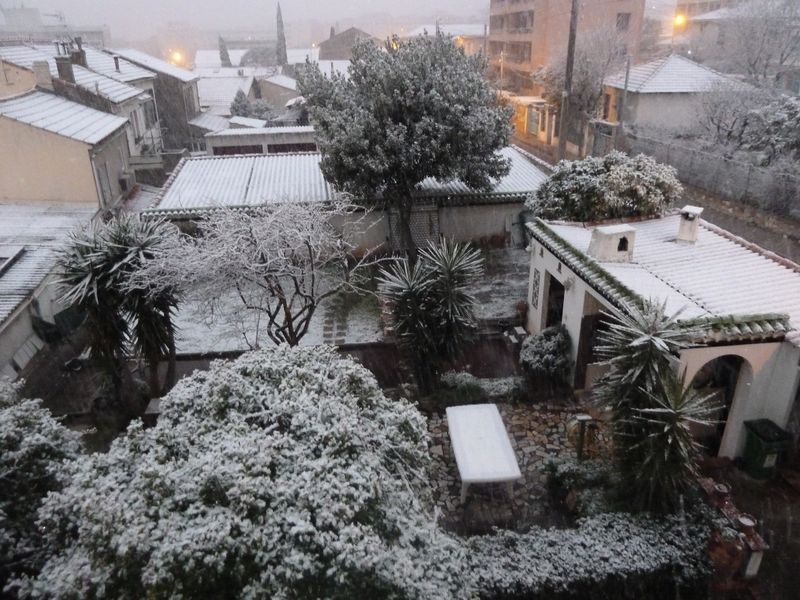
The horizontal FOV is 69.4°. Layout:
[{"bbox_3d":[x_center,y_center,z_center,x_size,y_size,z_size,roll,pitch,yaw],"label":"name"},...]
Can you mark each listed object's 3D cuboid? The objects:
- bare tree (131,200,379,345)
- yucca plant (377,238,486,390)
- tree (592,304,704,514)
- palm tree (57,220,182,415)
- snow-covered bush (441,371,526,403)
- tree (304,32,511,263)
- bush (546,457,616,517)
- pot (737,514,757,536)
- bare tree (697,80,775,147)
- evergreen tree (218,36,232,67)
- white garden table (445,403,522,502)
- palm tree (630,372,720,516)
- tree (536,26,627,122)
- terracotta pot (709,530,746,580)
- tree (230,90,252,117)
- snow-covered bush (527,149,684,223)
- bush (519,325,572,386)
[{"bbox_3d":[-3.343,-0.389,12.868,4.900,3.400,4.100,-7,23,-14],"label":"bare tree"},{"bbox_3d":[0.690,0.510,13.044,2.150,3.550,2.000,0,23,3],"label":"yucca plant"},{"bbox_3d":[4.168,1.950,9.588,1.700,3.600,1.600,9,25,25],"label":"tree"},{"bbox_3d":[-6.527,0.415,13.518,2.400,4.100,2.100,-13,25,-26],"label":"palm tree"},{"bbox_3d":[1.968,1.978,13.553,1.900,0.500,0.750,-1,22,0],"label":"snow-covered bush"},{"bbox_3d":[0.311,-4.826,19.627,6.500,7.400,6.200,-1,22,1],"label":"tree"},{"bbox_3d":[3.180,3.318,10.060,1.100,0.750,0.950,7,24,20],"label":"bush"},{"bbox_3d":[5.357,3.493,8.902,0.230,0.190,0.230,14,27,34],"label":"pot"},{"bbox_3d":[16.340,-8.885,27.818,3.300,3.300,3.100,11,25,27],"label":"bare tree"},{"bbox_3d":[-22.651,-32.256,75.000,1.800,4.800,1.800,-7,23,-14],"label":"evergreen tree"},{"bbox_3d":[1.539,2.970,11.105,1.030,0.720,2.285,-2,22,-2],"label":"white garden table"},{"bbox_3d":[4.598,2.540,9.515,1.250,2.450,1.250,11,26,28],"label":"palm tree"},{"bbox_3d":[15.533,-19.341,50.000,7.200,8.000,6.500,5,23,16],"label":"tree"},{"bbox_3d":[4.989,3.913,8.754,0.500,0.580,0.500,15,27,34],"label":"terracotta pot"},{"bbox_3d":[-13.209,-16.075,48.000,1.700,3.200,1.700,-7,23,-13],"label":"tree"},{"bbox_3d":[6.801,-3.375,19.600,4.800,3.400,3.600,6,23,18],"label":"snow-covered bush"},{"bbox_3d":[3.508,1.478,13.636,1.100,1.300,1.050,5,23,15],"label":"bush"}]

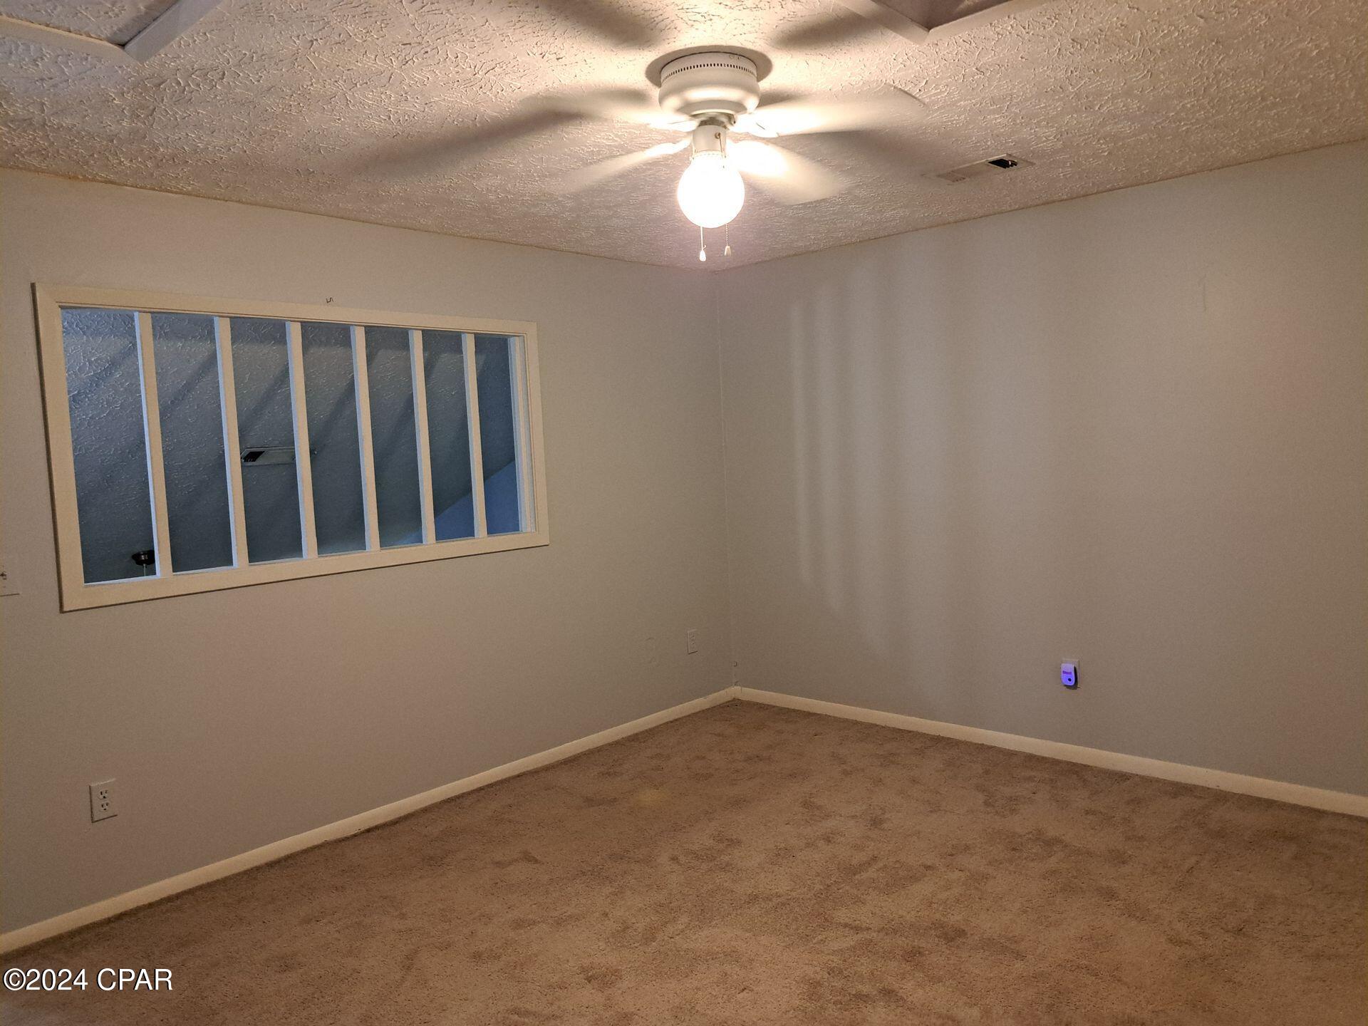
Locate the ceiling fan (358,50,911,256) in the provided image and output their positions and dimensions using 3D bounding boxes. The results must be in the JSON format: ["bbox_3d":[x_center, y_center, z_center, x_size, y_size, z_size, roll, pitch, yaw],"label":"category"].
[{"bbox_3d":[0.072,-0.859,2.337,1.100,0.440,1.100,0,5,37],"label":"ceiling fan"}]

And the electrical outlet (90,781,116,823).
[{"bbox_3d":[-1.791,0.891,2.933,0.010,0.115,0.071,1,5,43],"label":"electrical outlet"}]

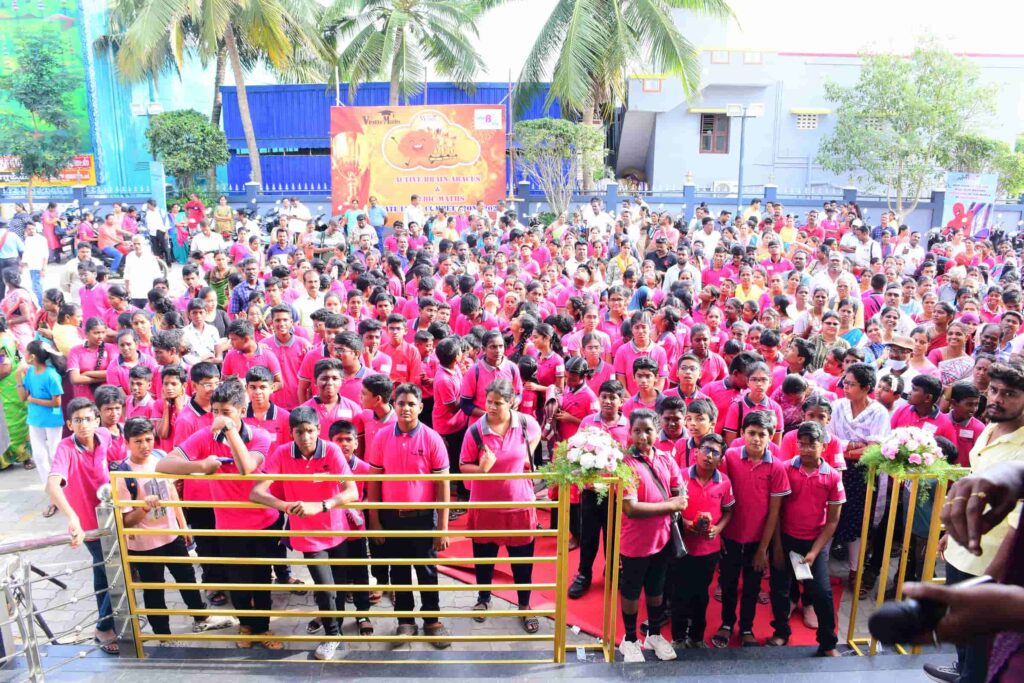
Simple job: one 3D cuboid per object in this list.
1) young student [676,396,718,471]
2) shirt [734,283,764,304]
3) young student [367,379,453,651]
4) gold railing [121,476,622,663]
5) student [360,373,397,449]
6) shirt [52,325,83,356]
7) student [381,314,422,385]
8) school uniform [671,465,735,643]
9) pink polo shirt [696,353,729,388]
[{"bbox_3d":[1.054,0.974,4.443,0.400,1.360,0.270,7,15,26],"label":"young student"},{"bbox_3d":[2.699,-0.390,8.766,0.380,0.550,0.240,2,14,8],"label":"shirt"},{"bbox_3d":[-0.594,0.994,4.450,0.490,1.590,0.330,1,14,3],"label":"young student"},{"bbox_3d":[-0.767,1.203,4.165,2.640,1.090,0.180,0,14,0],"label":"gold railing"},{"bbox_3d":[-0.768,0.891,4.619,0.420,1.440,0.280,7,15,27],"label":"student"},{"bbox_3d":[-4.040,0.133,6.996,0.300,0.530,0.360,-4,15,-17],"label":"shirt"},{"bbox_3d":[-0.911,0.557,6.278,0.430,1.540,0.300,4,15,17],"label":"student"},{"bbox_3d":[1.032,1.160,4.189,0.380,1.055,0.260,5,14,21],"label":"school uniform"},{"bbox_3d":[1.392,0.335,5.700,0.450,0.600,0.260,0,14,0],"label":"pink polo shirt"}]

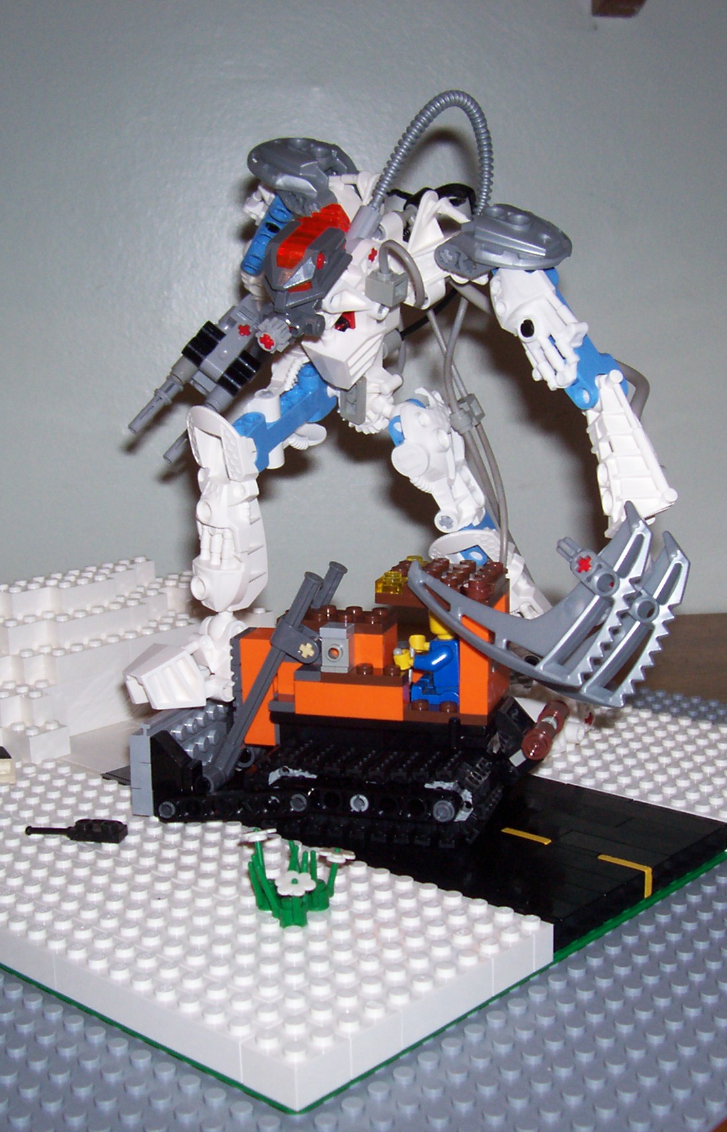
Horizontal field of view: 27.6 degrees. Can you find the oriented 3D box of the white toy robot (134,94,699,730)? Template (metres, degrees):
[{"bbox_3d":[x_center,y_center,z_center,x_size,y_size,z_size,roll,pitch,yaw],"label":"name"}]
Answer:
[{"bbox_3d":[0.022,-0.042,0.472,0.130,0.214,0.196,-10,15,-38],"label":"white toy robot"}]

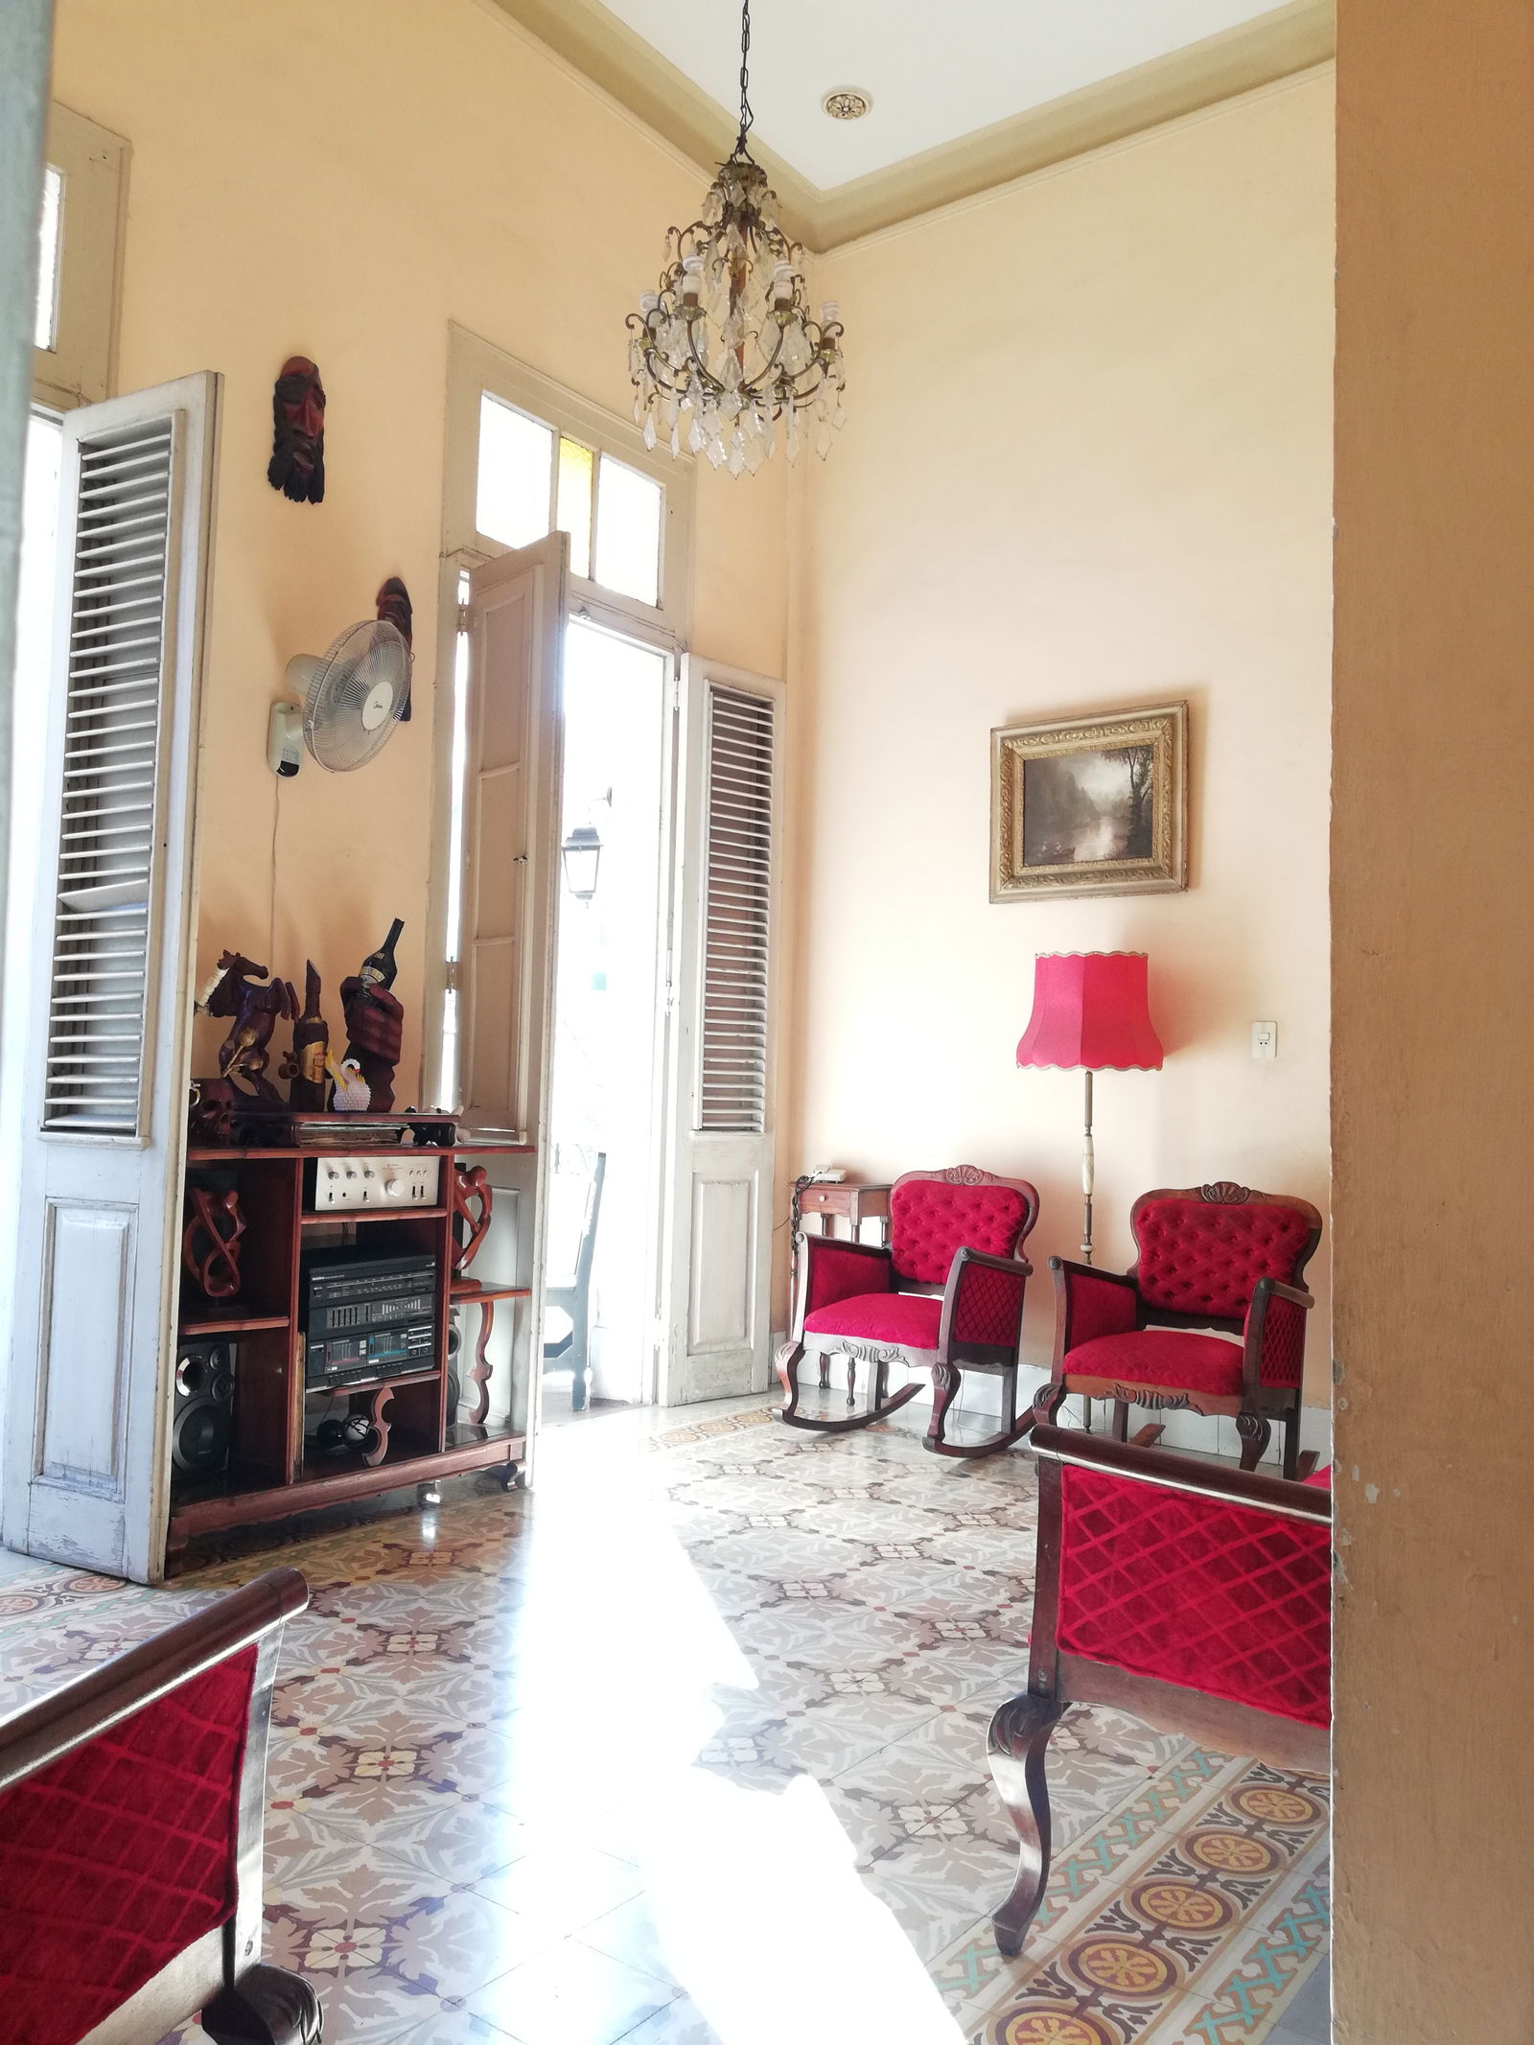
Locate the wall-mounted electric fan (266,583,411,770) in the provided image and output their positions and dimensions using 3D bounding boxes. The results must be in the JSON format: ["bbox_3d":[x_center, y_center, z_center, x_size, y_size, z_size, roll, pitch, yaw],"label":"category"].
[{"bbox_3d":[-1.112,-0.859,4.227,0.370,0.400,0.400,1,-2,23],"label":"wall-mounted electric fan"}]

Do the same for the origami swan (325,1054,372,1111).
[{"bbox_3d":[-1.065,0.151,4.074,0.110,0.150,0.090,0,-3,36],"label":"origami swan"}]

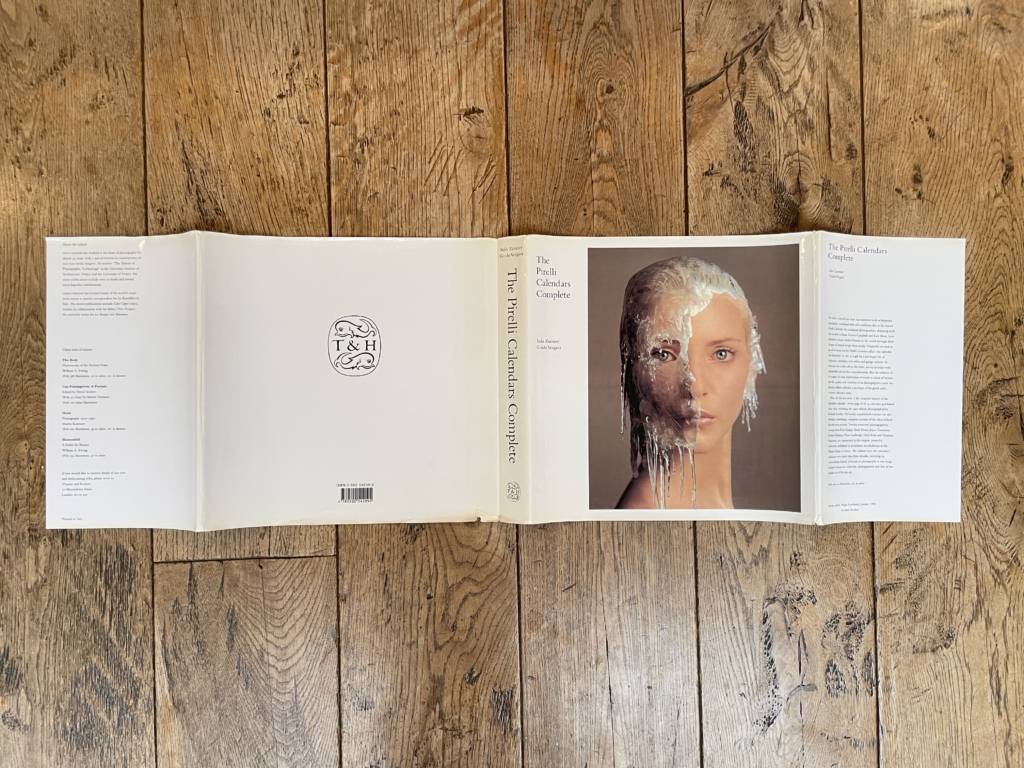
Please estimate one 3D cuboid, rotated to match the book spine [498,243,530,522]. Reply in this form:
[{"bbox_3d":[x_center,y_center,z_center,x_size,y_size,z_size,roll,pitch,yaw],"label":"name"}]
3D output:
[{"bbox_3d":[0.003,-0.004,0.765,0.032,0.015,0.285,-1,89,6],"label":"book spine"}]

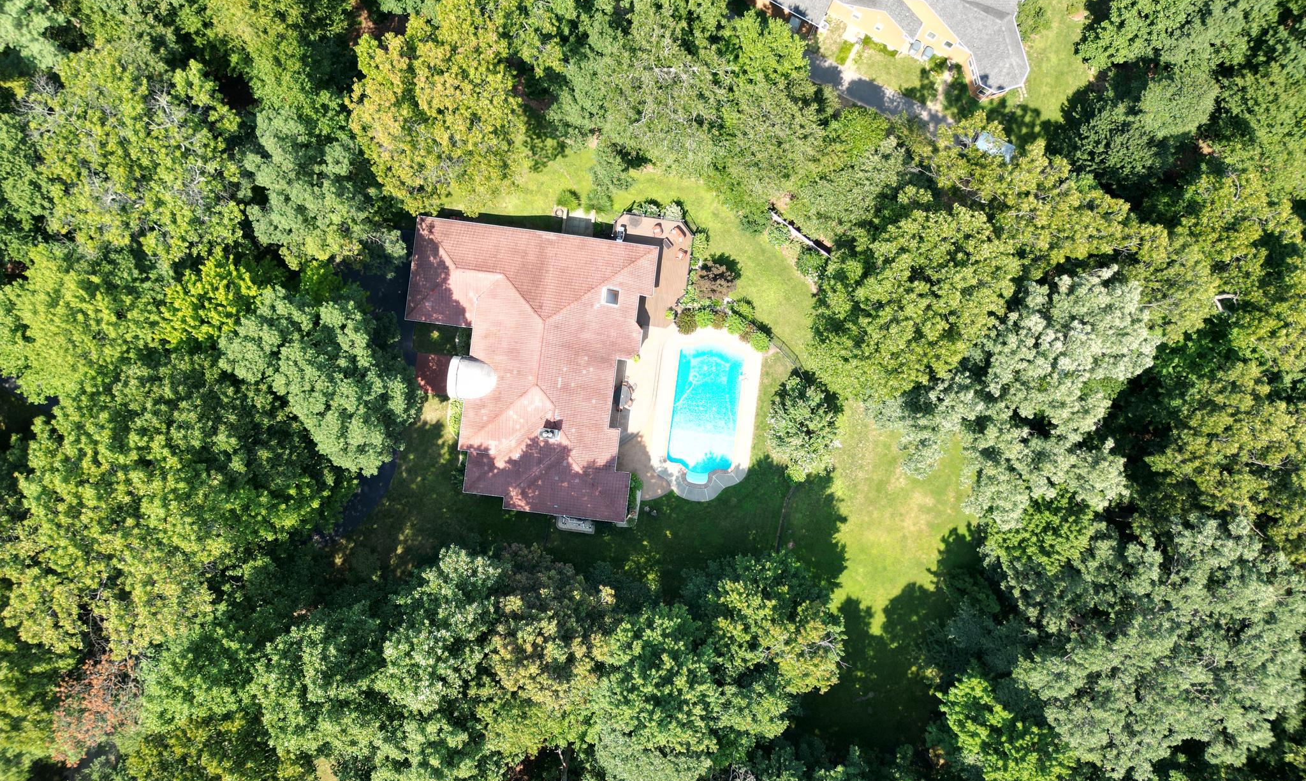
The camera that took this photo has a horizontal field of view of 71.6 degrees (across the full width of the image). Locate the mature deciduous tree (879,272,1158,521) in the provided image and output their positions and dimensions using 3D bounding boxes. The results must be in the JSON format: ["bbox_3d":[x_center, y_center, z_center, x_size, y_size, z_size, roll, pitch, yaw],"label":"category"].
[{"bbox_3d":[27.860,0.990,73.310,18.280,21.240,18.770,0,90,0],"label":"mature deciduous tree"}]

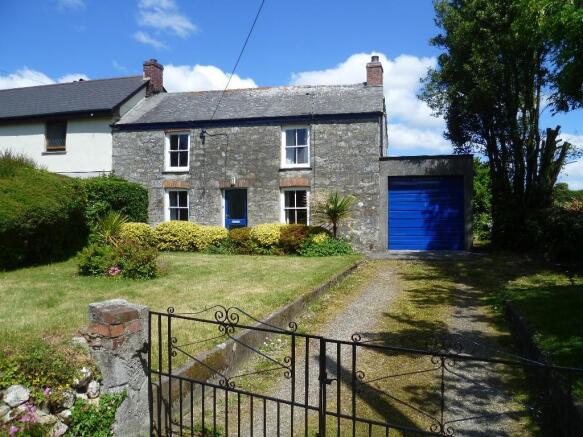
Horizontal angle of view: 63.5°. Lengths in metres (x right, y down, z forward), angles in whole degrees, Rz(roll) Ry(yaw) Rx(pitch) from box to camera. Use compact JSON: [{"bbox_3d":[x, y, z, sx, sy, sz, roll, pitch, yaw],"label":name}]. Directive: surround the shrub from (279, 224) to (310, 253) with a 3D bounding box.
[{"bbox_3d":[0.094,0.624,14.827,0.950,0.870,0.900,0,2,0],"label":"shrub"}]

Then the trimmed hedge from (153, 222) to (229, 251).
[{"bbox_3d":[-3.406,0.564,15.926,2.450,0.920,1.000,1,2,16],"label":"trimmed hedge"}]

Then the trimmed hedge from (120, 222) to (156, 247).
[{"bbox_3d":[-5.357,0.558,16.426,1.200,0.900,1.000,1,2,16],"label":"trimmed hedge"}]

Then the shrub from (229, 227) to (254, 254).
[{"bbox_3d":[-1.591,0.652,15.028,0.750,0.800,0.750,1,2,16],"label":"shrub"}]

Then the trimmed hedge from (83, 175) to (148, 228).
[{"bbox_3d":[-5.935,-0.176,15.902,2.200,2.400,1.500,1,2,16],"label":"trimmed hedge"}]

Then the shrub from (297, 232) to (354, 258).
[{"bbox_3d":[1.031,0.735,14.331,1.500,0.680,1.000,1,2,16],"label":"shrub"}]

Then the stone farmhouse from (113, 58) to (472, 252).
[{"bbox_3d":[0.212,-2.501,18.595,12.508,6.878,6.000,1,2,16],"label":"stone farmhouse"}]

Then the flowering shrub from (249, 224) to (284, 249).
[{"bbox_3d":[-0.801,0.624,15.128,1.050,0.850,0.900,1,2,16],"label":"flowering shrub"}]

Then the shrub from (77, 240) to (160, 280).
[{"bbox_3d":[-3.838,0.824,10.431,1.600,0.750,1.200,1,2,16],"label":"shrub"}]

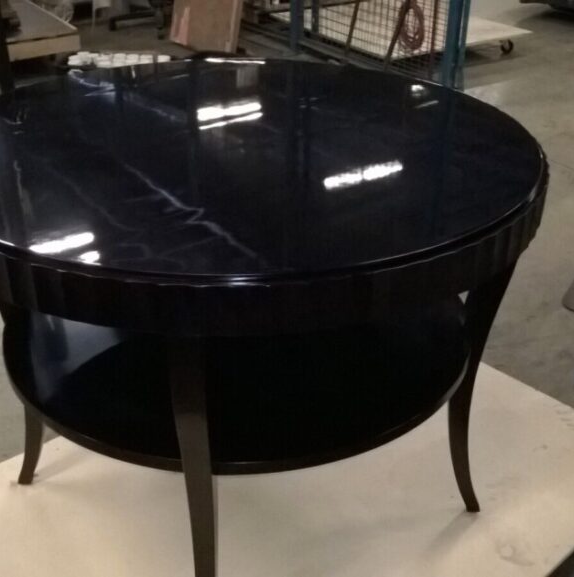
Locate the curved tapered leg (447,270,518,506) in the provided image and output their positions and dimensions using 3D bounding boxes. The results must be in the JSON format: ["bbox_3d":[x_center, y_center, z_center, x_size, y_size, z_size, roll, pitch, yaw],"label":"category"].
[{"bbox_3d":[0.345,0.160,1.522,0.090,0.655,0.052,3,29,4],"label":"curved tapered leg"}]

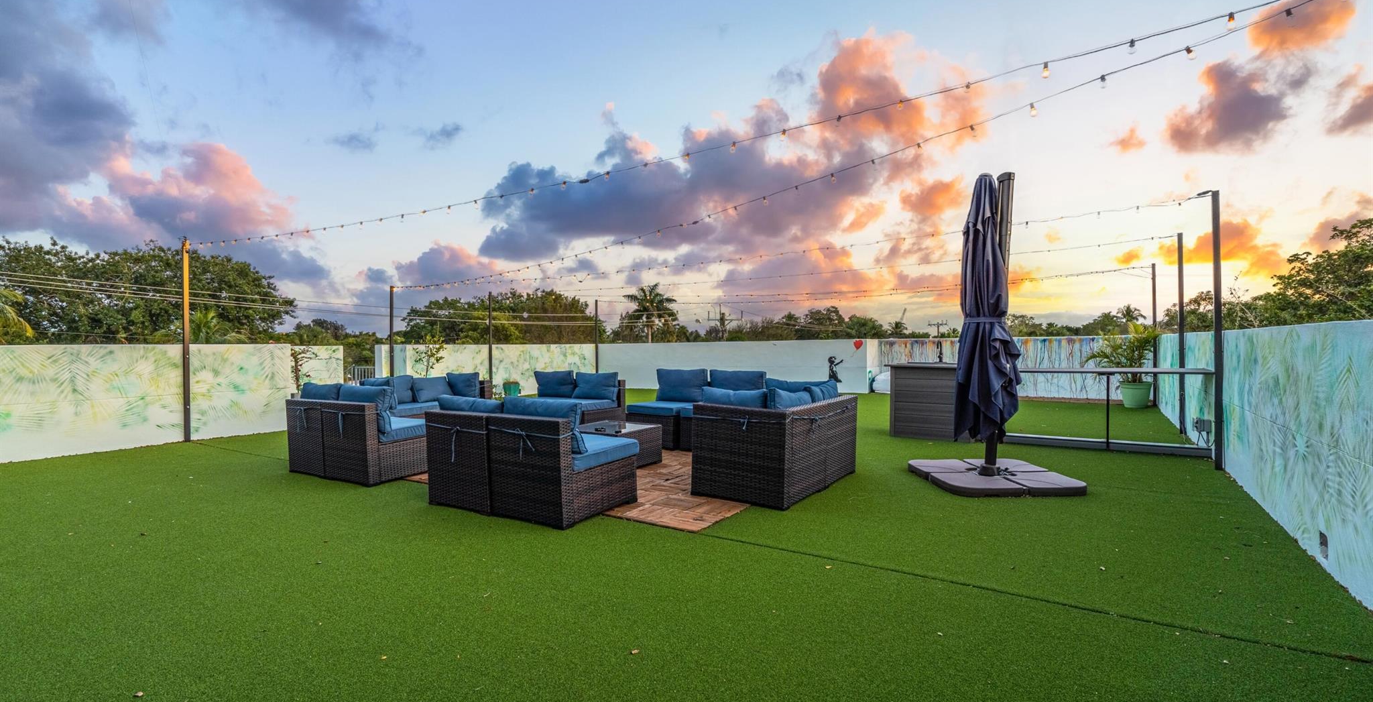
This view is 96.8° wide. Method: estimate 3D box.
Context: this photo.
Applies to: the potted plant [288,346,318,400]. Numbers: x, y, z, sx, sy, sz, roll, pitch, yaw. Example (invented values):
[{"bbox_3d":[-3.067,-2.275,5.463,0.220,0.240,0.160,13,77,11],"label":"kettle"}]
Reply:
[{"bbox_3d":[-5.950,0.498,9.389,0.561,1.183,0.561,-1,1,0],"label":"potted plant"}]

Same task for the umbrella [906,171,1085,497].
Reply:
[{"bbox_3d":[2.384,-0.225,4.828,0.969,2.530,0.969,-1,1,0],"label":"umbrella"}]

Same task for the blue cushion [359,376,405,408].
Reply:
[{"bbox_3d":[-3.507,0.481,6.783,0.571,0.377,0.153,0,13,31],"label":"blue cushion"}]

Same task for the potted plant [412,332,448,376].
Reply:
[{"bbox_3d":[-4.536,0.360,10.759,0.554,1.406,0.554,-1,0,33],"label":"potted plant"}]

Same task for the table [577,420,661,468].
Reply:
[{"bbox_3d":[-0.707,0.891,5.665,0.694,0.354,0.704,0,1,31],"label":"table"}]

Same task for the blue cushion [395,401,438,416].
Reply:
[{"bbox_3d":[-3.455,0.685,7.483,0.596,0.117,0.618,-1,0,33],"label":"blue cushion"}]

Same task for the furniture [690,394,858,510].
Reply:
[{"bbox_3d":[0.717,0.704,4.705,0.735,0.644,1.374,-1,0,33],"label":"furniture"}]

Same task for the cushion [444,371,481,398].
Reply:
[{"bbox_3d":[-3.018,0.434,8.160,0.575,0.383,0.181,-1,0,28],"label":"cushion"}]

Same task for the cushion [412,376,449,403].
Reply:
[{"bbox_3d":[-3.275,0.476,7.859,0.153,0.367,0.571,-17,-8,30],"label":"cushion"}]

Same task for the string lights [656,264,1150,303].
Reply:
[{"bbox_3d":[2.911,-1.189,12.294,10.437,0.319,0.096,-1,0,33],"label":"string lights"}]

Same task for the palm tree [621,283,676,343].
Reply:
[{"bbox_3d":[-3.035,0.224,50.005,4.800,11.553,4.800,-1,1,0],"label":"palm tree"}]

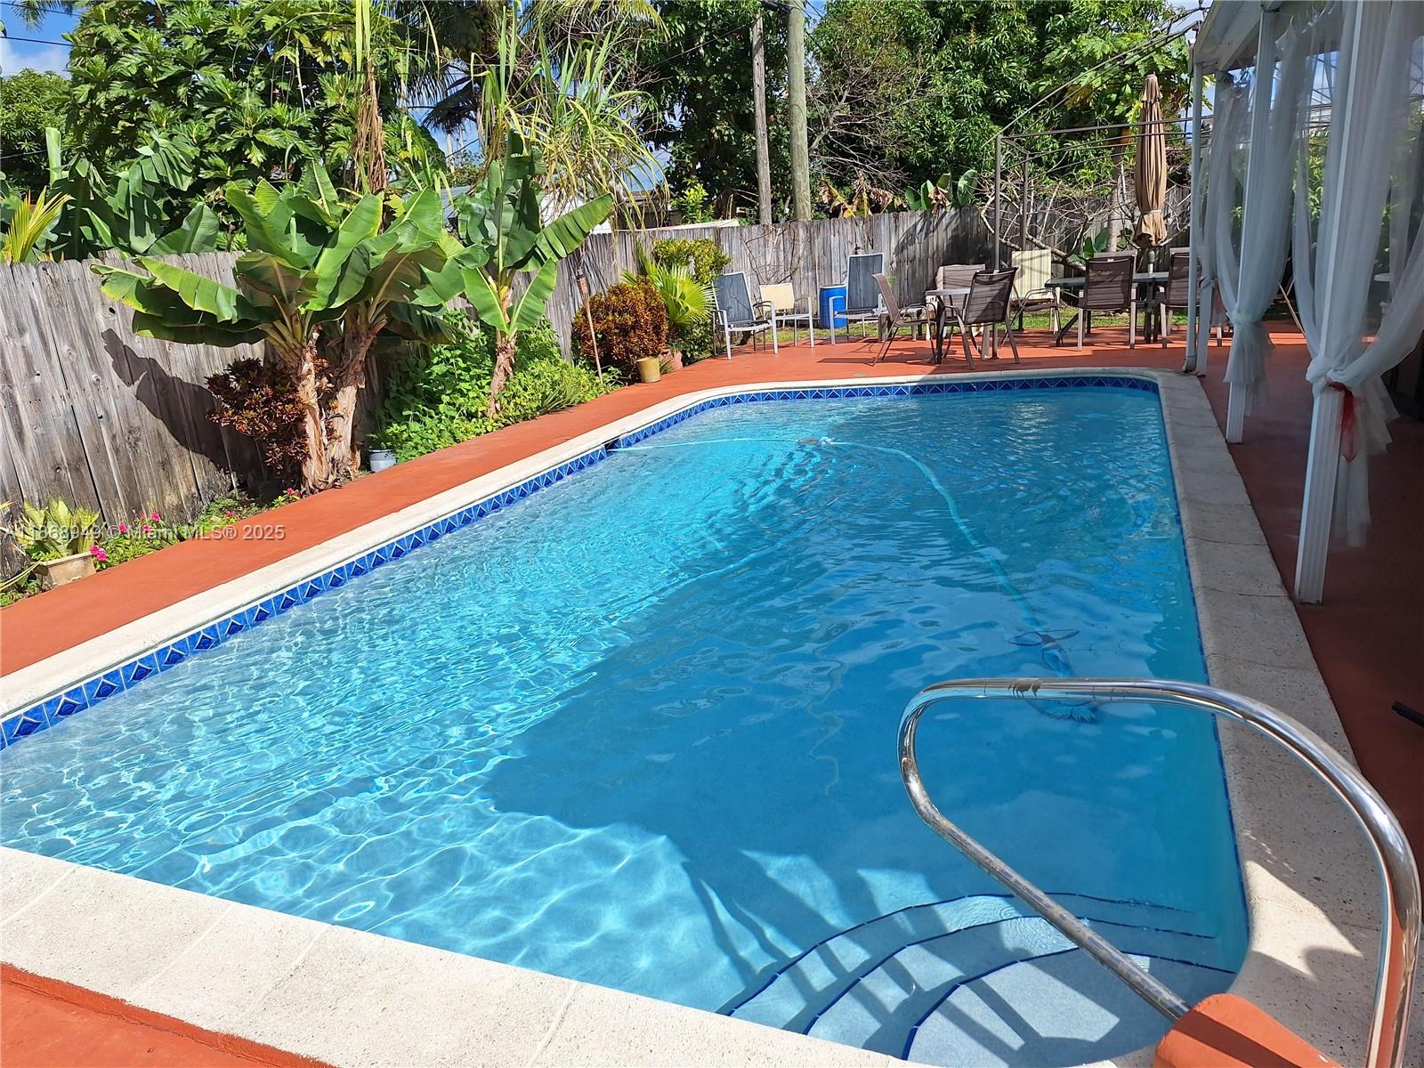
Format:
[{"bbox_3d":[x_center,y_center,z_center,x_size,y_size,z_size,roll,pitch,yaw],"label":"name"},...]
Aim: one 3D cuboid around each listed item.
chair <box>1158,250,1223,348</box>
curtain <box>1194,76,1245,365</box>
[{"bbox_3d":[4.606,-2.291,9.052,0.580,0.920,0.700,4,19,30],"label":"chair"},{"bbox_3d":[3.777,-2.241,7.039,0.350,2.100,0.330,2,18,23],"label":"curtain"}]

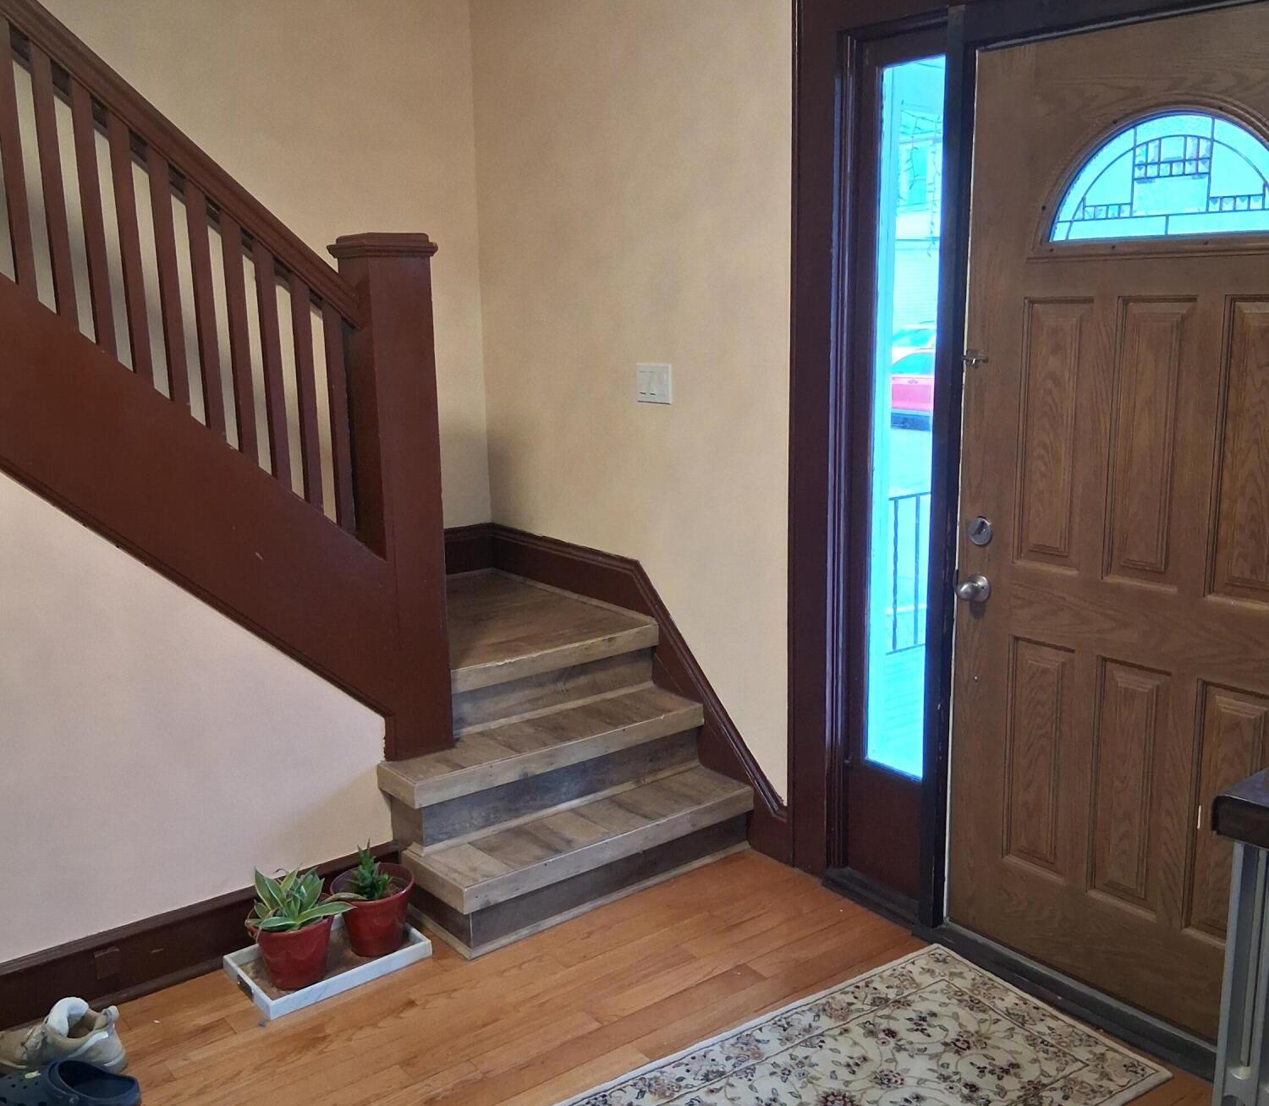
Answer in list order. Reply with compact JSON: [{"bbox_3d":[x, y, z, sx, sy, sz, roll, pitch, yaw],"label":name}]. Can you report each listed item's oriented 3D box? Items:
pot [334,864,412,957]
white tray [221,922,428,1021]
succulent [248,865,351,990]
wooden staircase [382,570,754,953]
[{"bbox_3d":[-0.644,0.897,3.153,0.198,0.165,0.198,-1,12,0],"label":"pot"},{"bbox_3d":[-0.739,0.985,3.094,0.420,0.042,0.260,-10,15,-37],"label":"white tray"},{"bbox_3d":[-0.795,0.875,3.005,0.225,0.275,0.215,-1,12,0],"label":"succulent"},{"bbox_3d":[-0.471,0.528,3.855,0.955,0.605,1.400,-10,15,-37],"label":"wooden staircase"}]

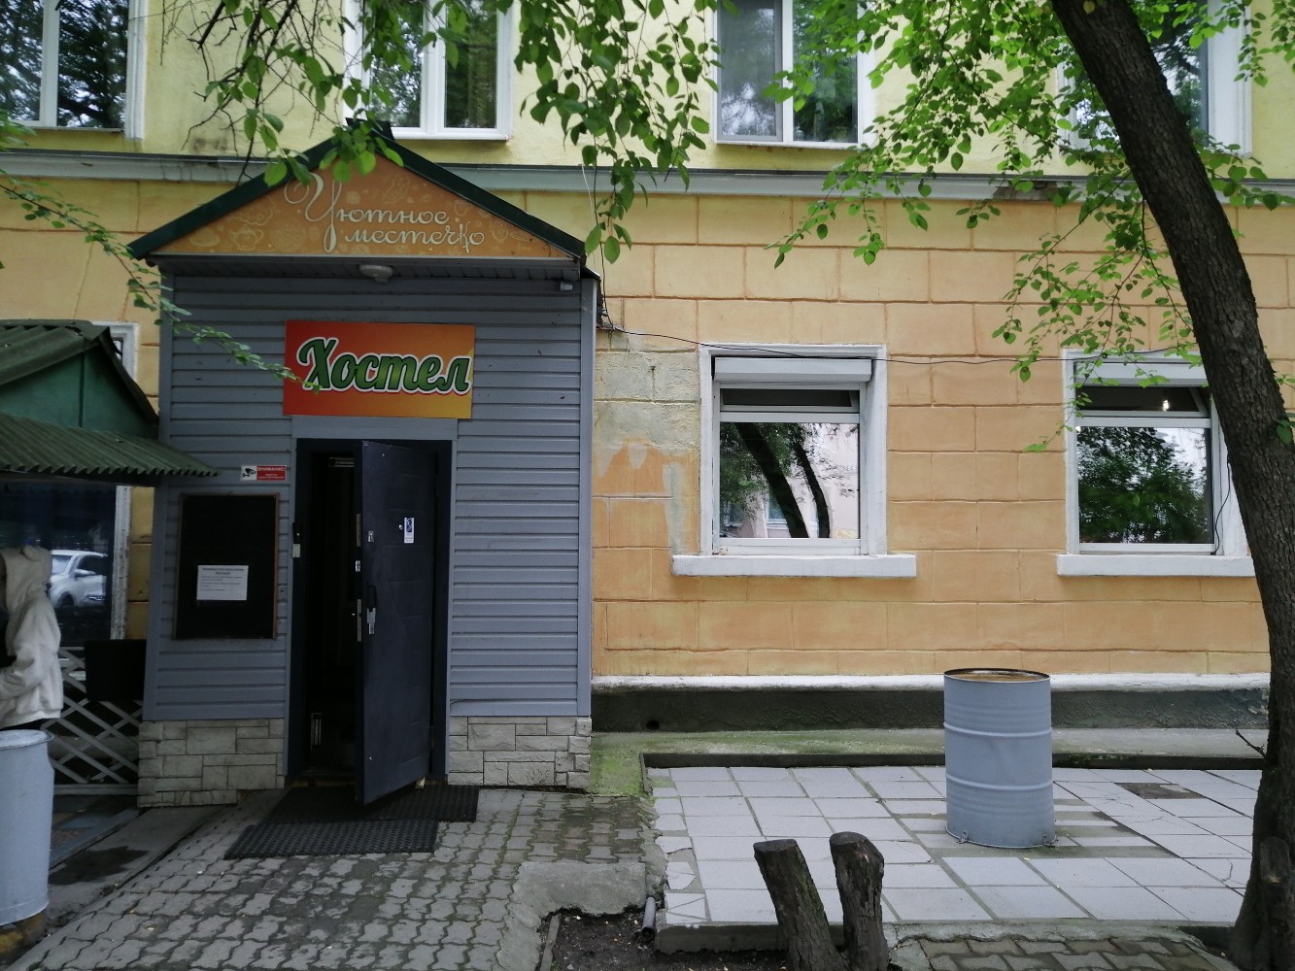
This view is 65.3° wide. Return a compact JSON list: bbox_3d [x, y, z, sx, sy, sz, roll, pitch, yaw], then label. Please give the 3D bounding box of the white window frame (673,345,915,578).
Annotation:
[{"bbox_3d":[1.130,-0.194,7.891,1.869,1.814,0.260,1,-4,-3],"label":"white window frame"}]

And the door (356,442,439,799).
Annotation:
[{"bbox_3d":[-1.462,0.759,5.874,0.060,1.980,0.830,-1,-4,15],"label":"door"}]

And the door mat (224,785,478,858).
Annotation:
[{"bbox_3d":[-1.528,1.816,5.532,1.190,0.030,1.240,1,-2,-8],"label":"door mat"}]

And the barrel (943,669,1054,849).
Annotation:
[{"bbox_3d":[1.960,1.490,5.618,0.600,0.860,0.600,0,-3,-3],"label":"barrel"}]

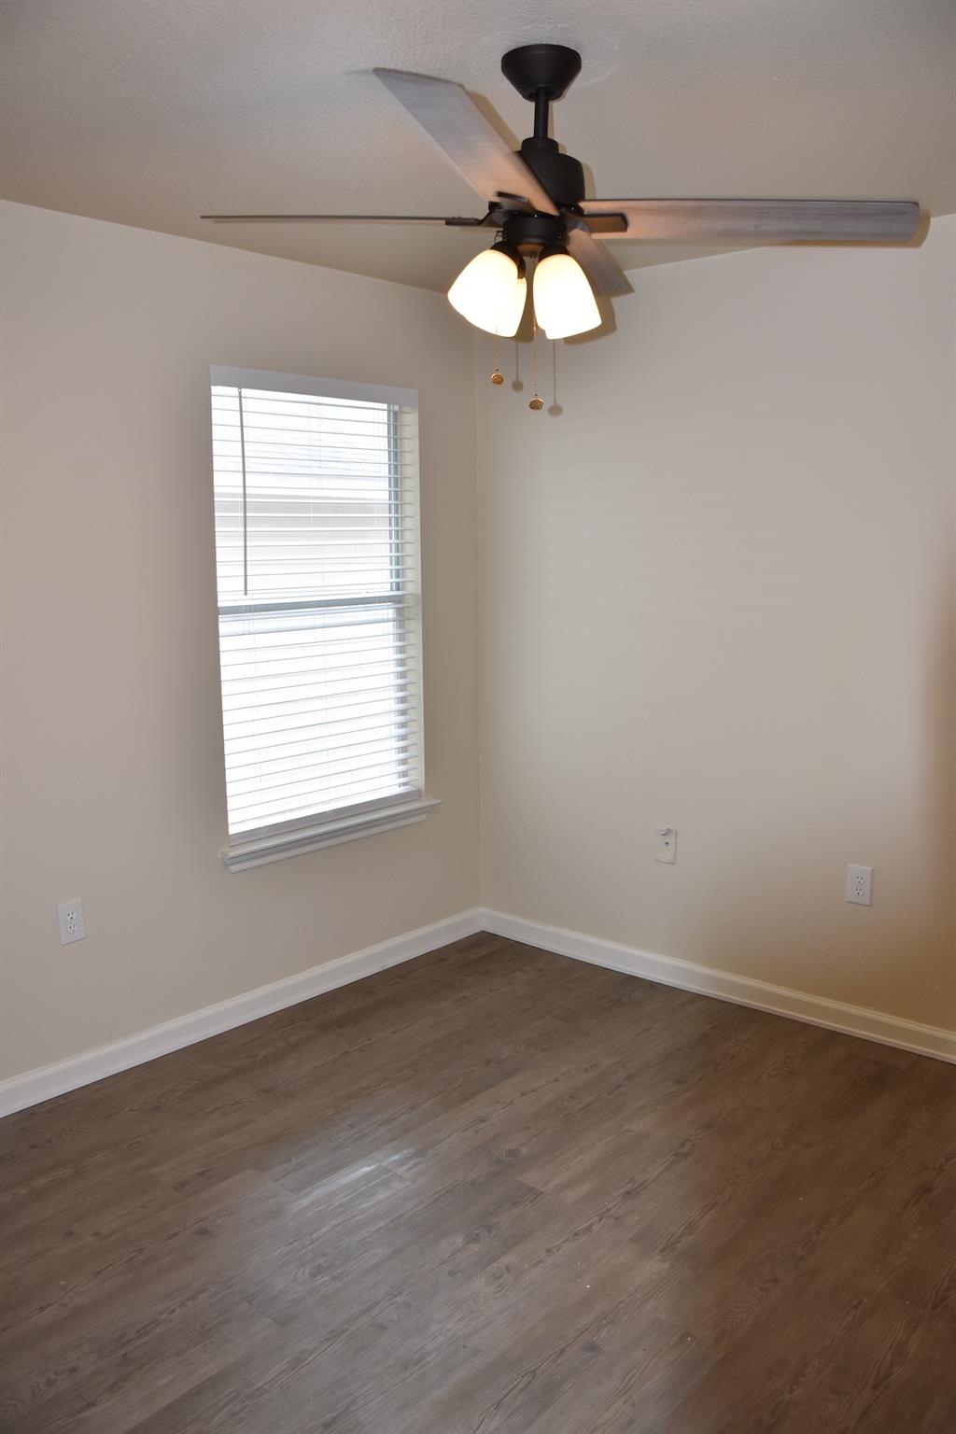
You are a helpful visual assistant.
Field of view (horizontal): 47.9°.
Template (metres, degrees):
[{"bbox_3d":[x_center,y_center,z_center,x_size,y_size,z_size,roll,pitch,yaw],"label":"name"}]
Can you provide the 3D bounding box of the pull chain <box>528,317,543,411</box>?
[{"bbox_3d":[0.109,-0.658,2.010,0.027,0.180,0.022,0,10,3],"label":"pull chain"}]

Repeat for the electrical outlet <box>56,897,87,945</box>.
[{"bbox_3d":[-1.183,0.598,3.137,0.010,0.121,0.076,9,14,44],"label":"electrical outlet"}]

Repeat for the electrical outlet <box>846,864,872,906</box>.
[{"bbox_3d":[1.210,0.534,3.412,0.080,0.122,0.010,7,12,38],"label":"electrical outlet"}]

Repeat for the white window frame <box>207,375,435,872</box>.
[{"bbox_3d":[-0.516,-0.378,3.712,0.060,1.510,0.855,9,14,44],"label":"white window frame"}]

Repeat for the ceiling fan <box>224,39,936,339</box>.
[{"bbox_3d":[0.110,-0.958,2.017,1.280,0.520,1.280,2,10,16],"label":"ceiling fan"}]

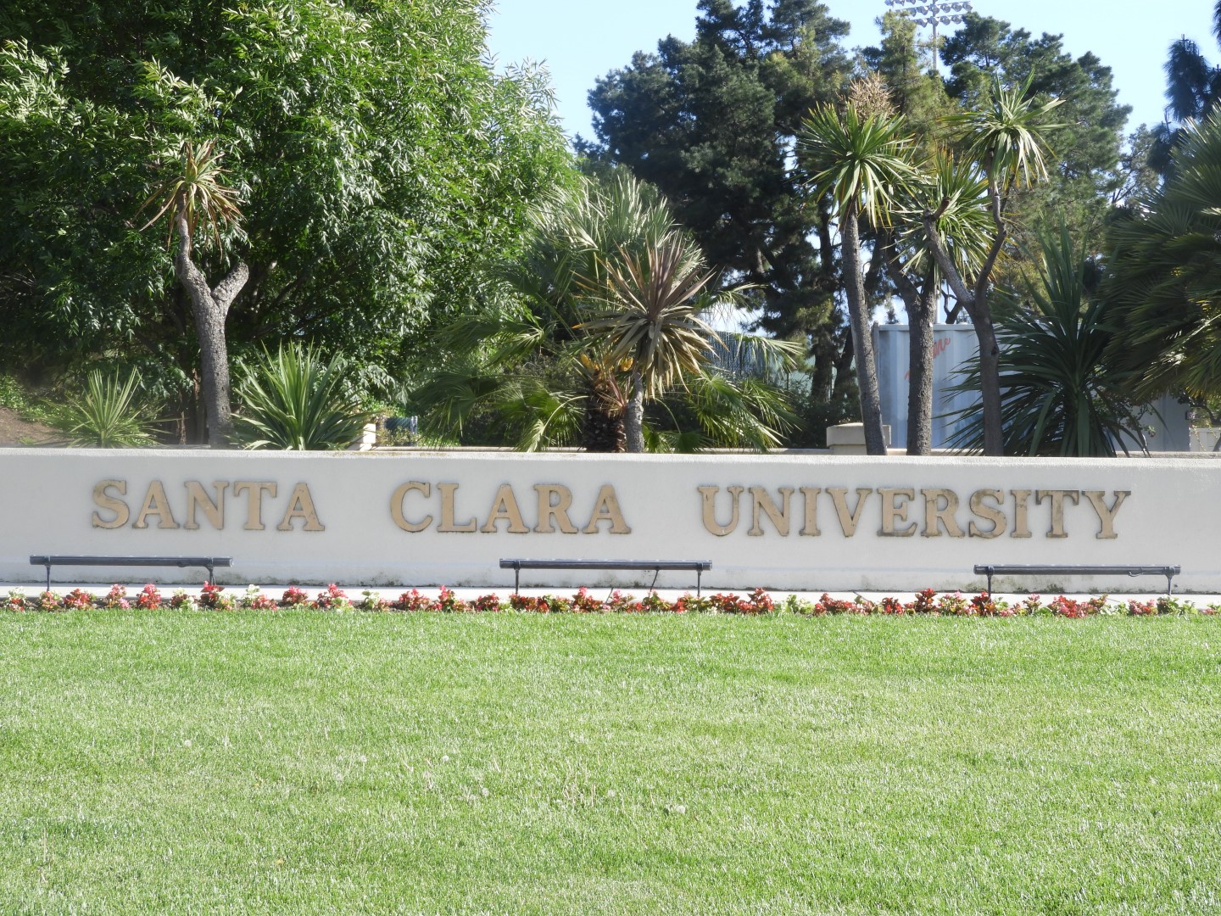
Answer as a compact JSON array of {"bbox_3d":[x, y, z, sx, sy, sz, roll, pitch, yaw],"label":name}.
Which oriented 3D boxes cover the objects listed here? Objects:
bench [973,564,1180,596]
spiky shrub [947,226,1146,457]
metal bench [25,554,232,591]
[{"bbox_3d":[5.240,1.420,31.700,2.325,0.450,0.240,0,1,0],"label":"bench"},{"bbox_3d":[5.376,-1.370,34.800,2.506,2.988,2.300,0,1,0],"label":"spiky shrub"},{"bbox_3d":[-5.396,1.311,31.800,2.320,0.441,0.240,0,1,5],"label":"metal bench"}]

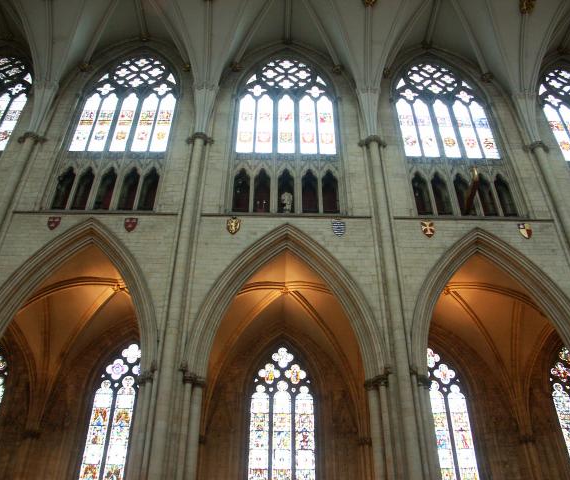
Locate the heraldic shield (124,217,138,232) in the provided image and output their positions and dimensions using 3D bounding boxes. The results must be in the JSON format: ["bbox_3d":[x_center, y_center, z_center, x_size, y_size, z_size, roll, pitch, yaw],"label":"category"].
[{"bbox_3d":[-6.156,-0.622,20.761,0.550,0.760,0.150,1,-35,-1],"label":"heraldic shield"}]

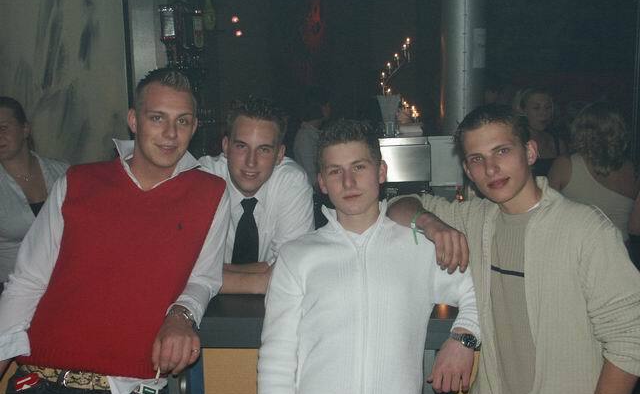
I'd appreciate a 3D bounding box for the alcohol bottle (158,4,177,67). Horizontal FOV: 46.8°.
[{"bbox_3d":[-0.795,-0.852,3.900,0.082,0.310,0.082,-3,8,-17],"label":"alcohol bottle"}]

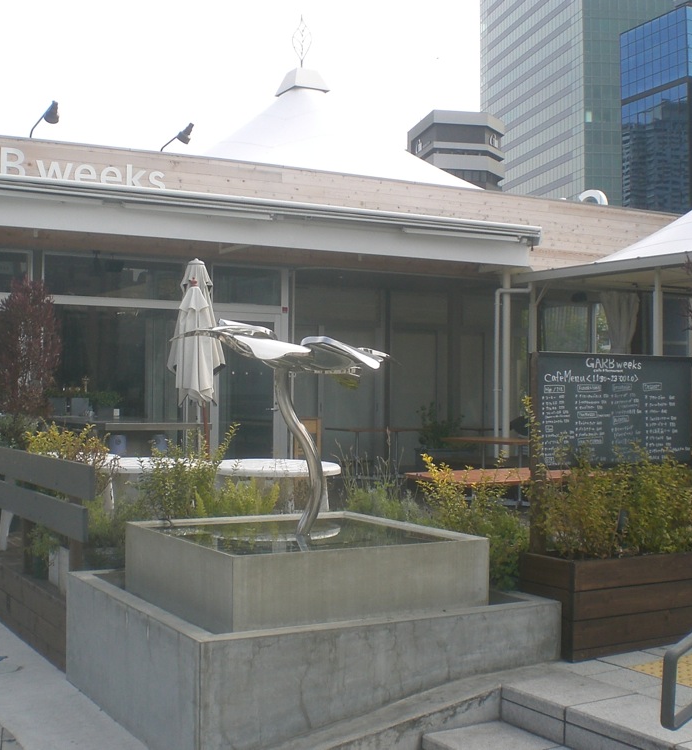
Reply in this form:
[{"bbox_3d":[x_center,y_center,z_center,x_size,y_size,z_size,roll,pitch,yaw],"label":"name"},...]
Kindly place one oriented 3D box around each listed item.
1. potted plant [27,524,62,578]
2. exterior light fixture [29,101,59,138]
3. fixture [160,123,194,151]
[{"bbox_3d":[-1.956,1.129,7.100,0.230,0.400,0.230,1,-1,-30],"label":"potted plant"},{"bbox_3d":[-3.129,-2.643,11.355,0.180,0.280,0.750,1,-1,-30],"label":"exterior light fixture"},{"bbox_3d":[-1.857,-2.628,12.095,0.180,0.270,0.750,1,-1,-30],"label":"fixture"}]

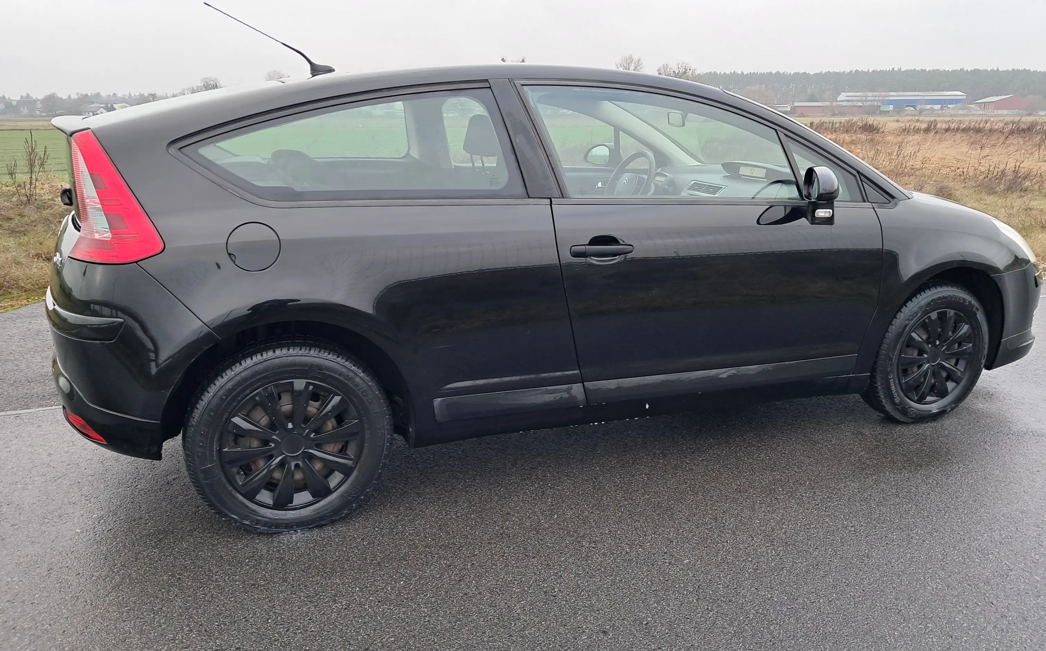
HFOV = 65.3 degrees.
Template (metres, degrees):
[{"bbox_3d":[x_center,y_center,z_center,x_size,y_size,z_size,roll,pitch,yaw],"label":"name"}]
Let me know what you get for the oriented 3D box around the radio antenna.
[{"bbox_3d":[-0.917,-1.042,2.981,0.445,0.245,0.045,-6,16,-20],"label":"radio antenna"}]

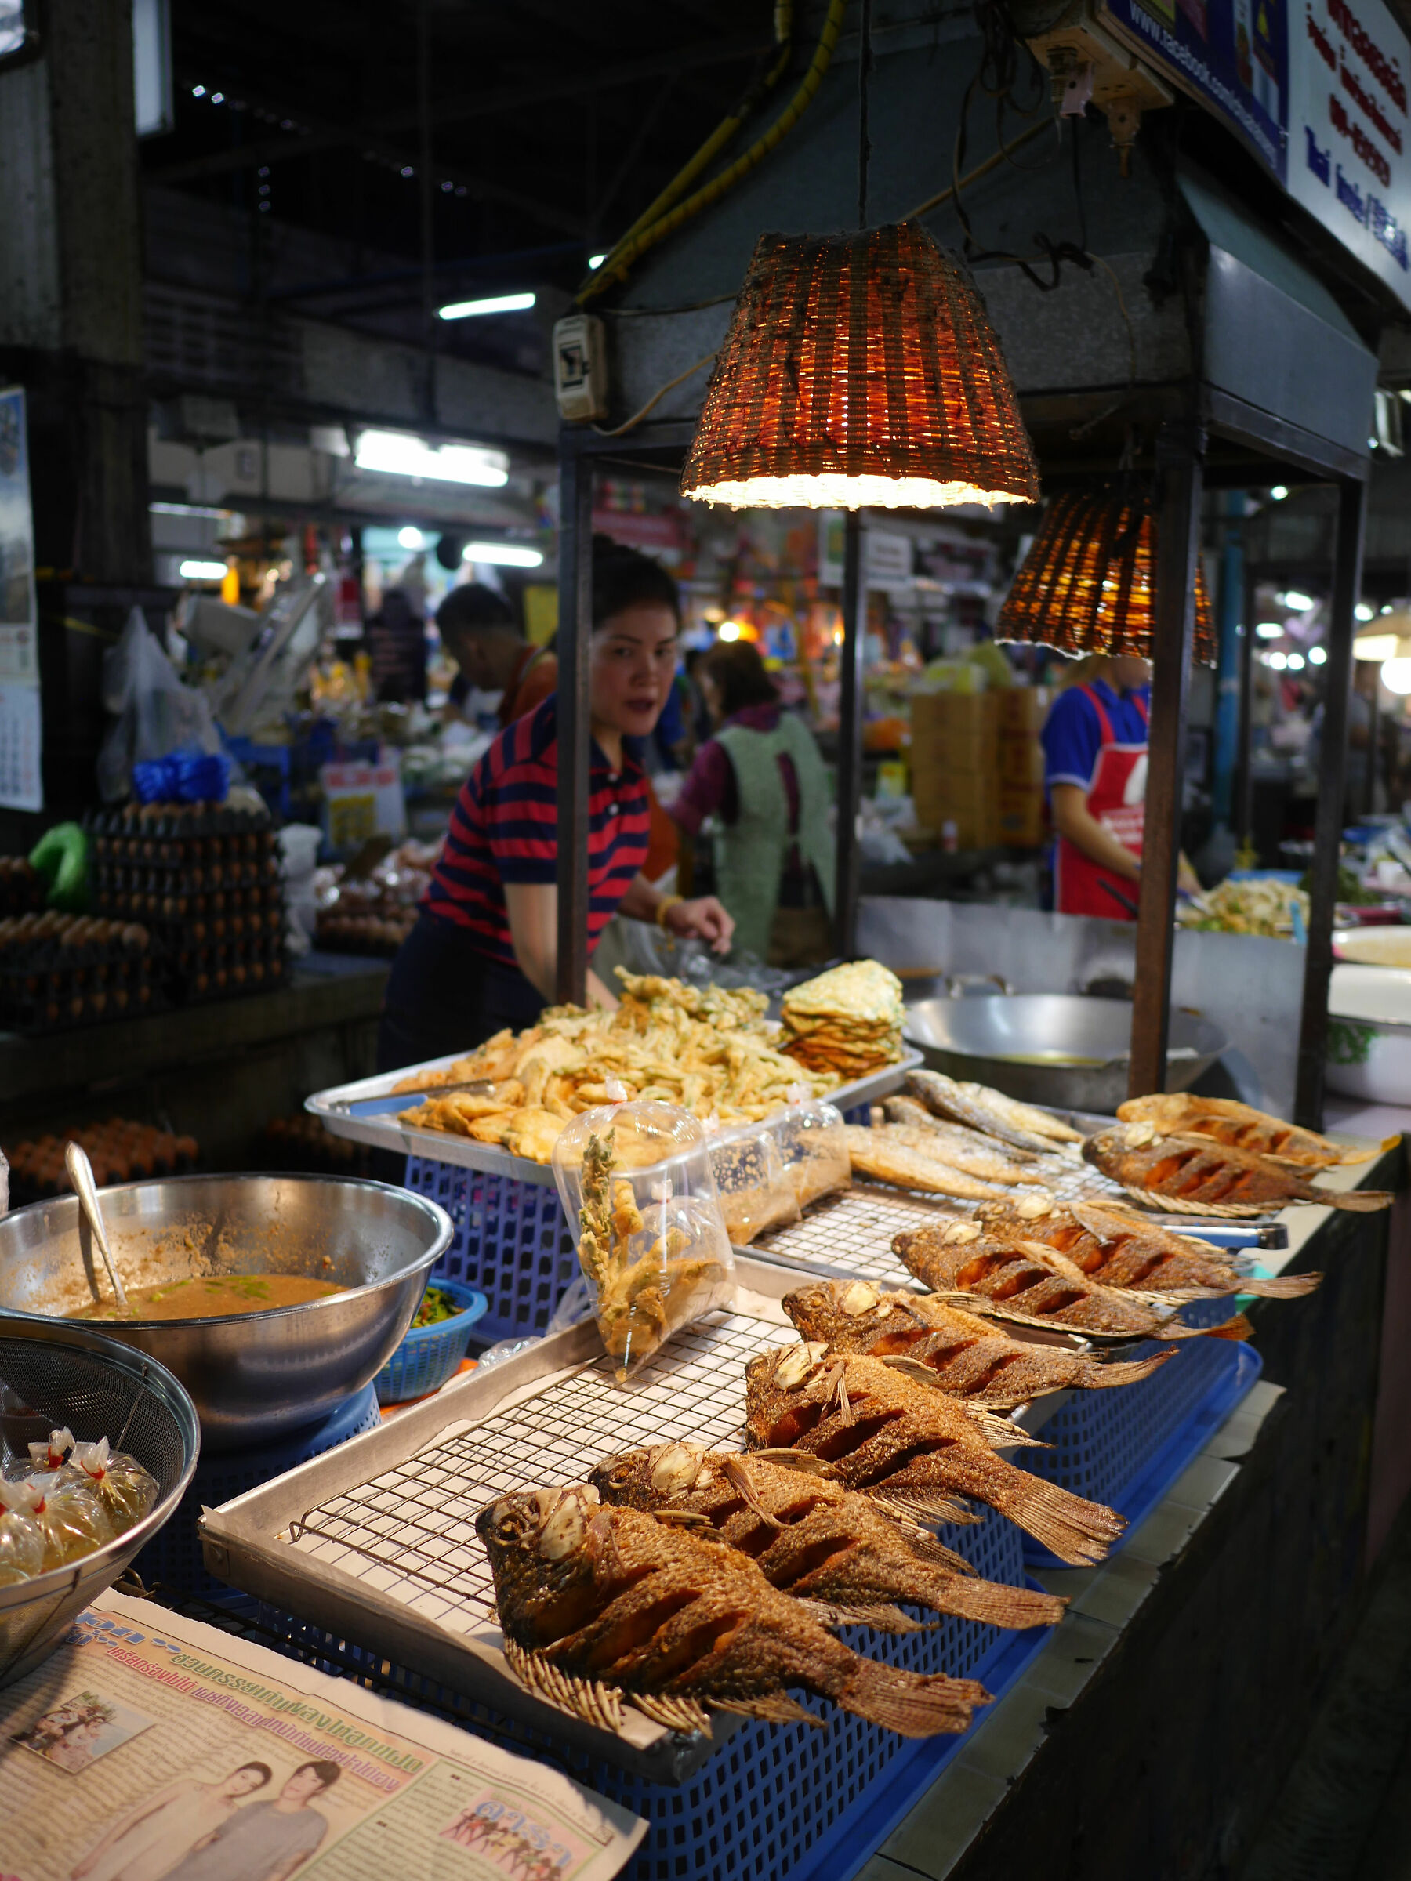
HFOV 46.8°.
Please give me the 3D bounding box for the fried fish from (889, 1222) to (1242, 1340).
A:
[{"bbox_3d":[0.284,0.273,1.310,0.314,0.055,0.125,7,10,39],"label":"fried fish"}]

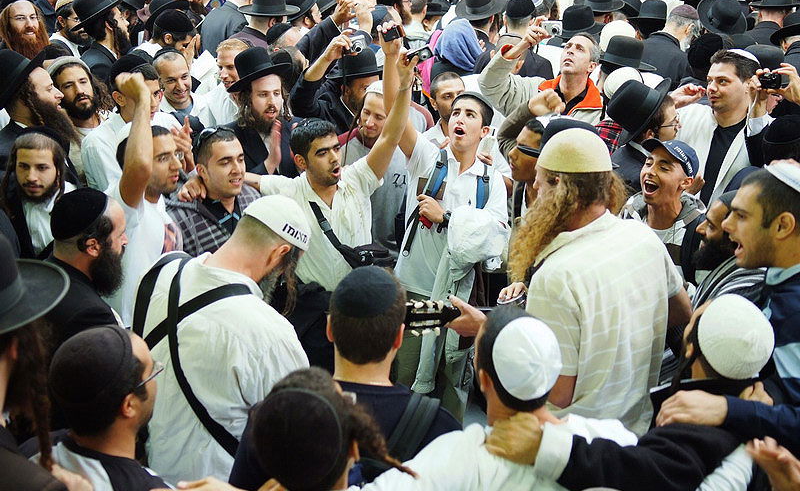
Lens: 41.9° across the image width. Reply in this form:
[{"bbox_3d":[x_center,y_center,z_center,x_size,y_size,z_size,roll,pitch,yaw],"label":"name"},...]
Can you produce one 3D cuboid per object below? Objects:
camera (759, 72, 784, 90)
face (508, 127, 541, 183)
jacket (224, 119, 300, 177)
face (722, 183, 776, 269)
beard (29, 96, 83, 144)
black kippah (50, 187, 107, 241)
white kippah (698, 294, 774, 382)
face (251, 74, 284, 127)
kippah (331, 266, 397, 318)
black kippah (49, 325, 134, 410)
[{"bbox_3d":[1.387,-0.616,3.900,0.095,0.060,0.040,7,23,16],"label":"camera"},{"bbox_3d":[0.440,-0.303,3.600,0.160,0.200,0.150,-9,21,-23],"label":"face"},{"bbox_3d":[-0.619,-0.238,4.813,0.500,0.720,0.350,-10,22,-26],"label":"jacket"},{"bbox_3d":[0.779,-0.042,2.320,0.130,0.200,0.150,1,25,11],"label":"face"},{"bbox_3d":[-1.244,-0.453,3.780,0.170,0.190,0.130,2,22,5],"label":"beard"},{"bbox_3d":[-0.823,-0.082,2.680,0.170,0.080,0.170,-31,21,6],"label":"black kippah"},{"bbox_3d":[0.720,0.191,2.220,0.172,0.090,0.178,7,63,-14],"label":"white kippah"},{"bbox_3d":[-0.553,-0.610,4.360,0.150,0.205,0.140,-10,27,-23],"label":"face"},{"bbox_3d":[-0.081,0.103,2.330,0.160,0.070,0.160,2,49,2],"label":"kippah"},{"bbox_3d":[-0.628,0.250,2.120,0.170,0.105,0.165,-38,38,-23],"label":"black kippah"}]

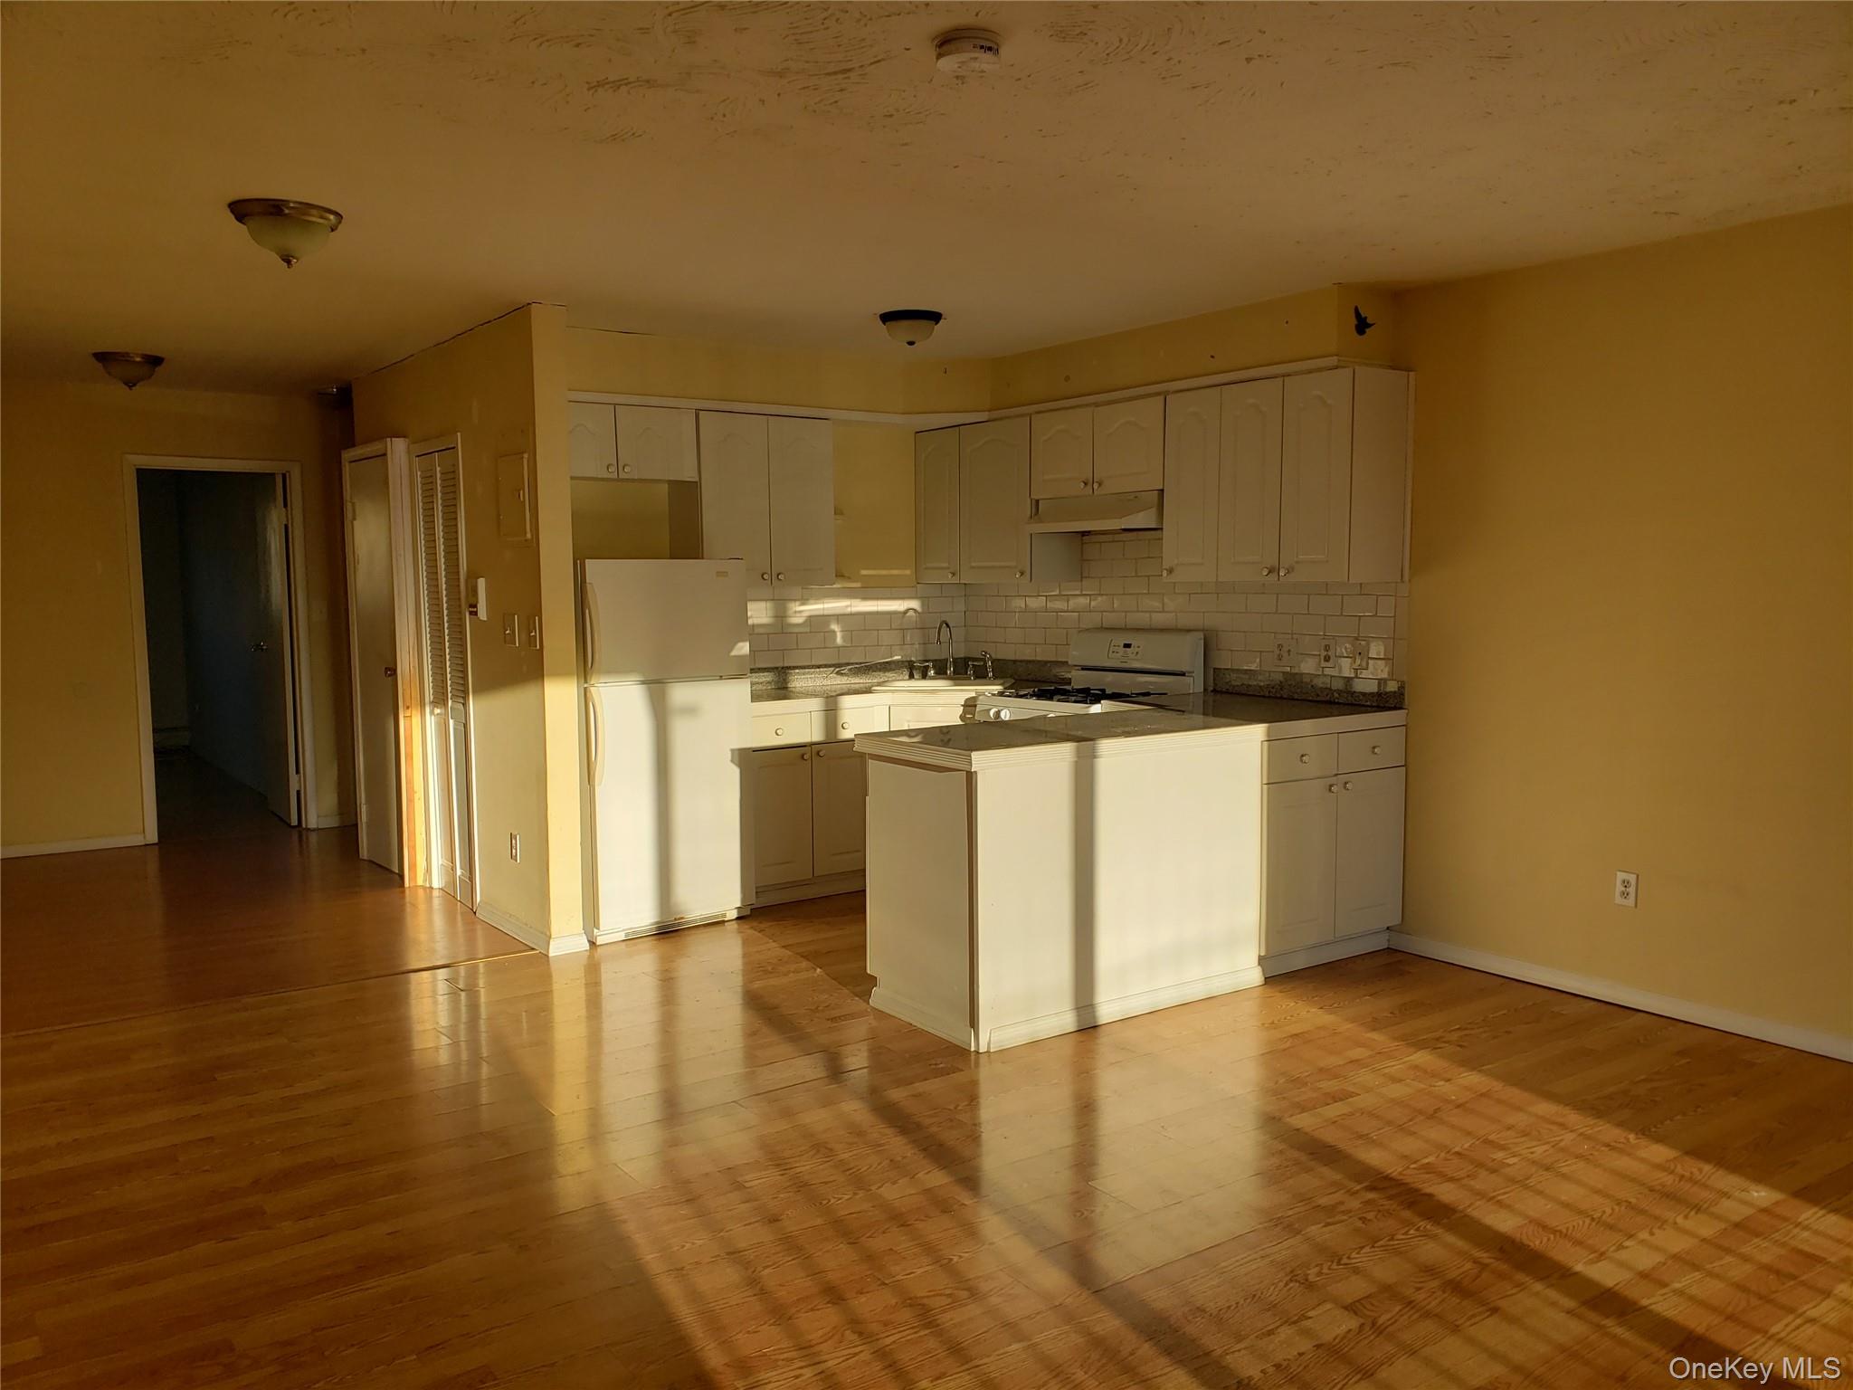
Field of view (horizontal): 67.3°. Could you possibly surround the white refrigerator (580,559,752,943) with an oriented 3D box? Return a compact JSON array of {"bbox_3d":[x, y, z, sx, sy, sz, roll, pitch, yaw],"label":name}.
[{"bbox_3d":[-1.205,0.190,5.851,0.697,1.495,0.717,-4,6,-36],"label":"white refrigerator"}]

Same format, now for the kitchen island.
[{"bbox_3d":[0.778,0.548,4.852,2.039,0.917,0.596,-4,6,-36],"label":"kitchen island"}]

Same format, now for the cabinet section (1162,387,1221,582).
[{"bbox_3d":[1.179,-0.833,5.599,0.327,0.753,0.289,-3,5,-36],"label":"cabinet section"}]

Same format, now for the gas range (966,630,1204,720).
[{"bbox_3d":[0.691,0.321,6.045,0.688,1.174,0.774,-4,5,-36],"label":"gas range"}]

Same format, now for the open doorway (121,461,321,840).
[{"bbox_3d":[-3.970,-0.256,7.859,0.878,2.120,0.127,-4,5,-36],"label":"open doorway"}]

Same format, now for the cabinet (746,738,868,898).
[{"bbox_3d":[-0.683,0.507,6.330,0.611,0.646,0.642,-4,6,-36],"label":"cabinet"}]

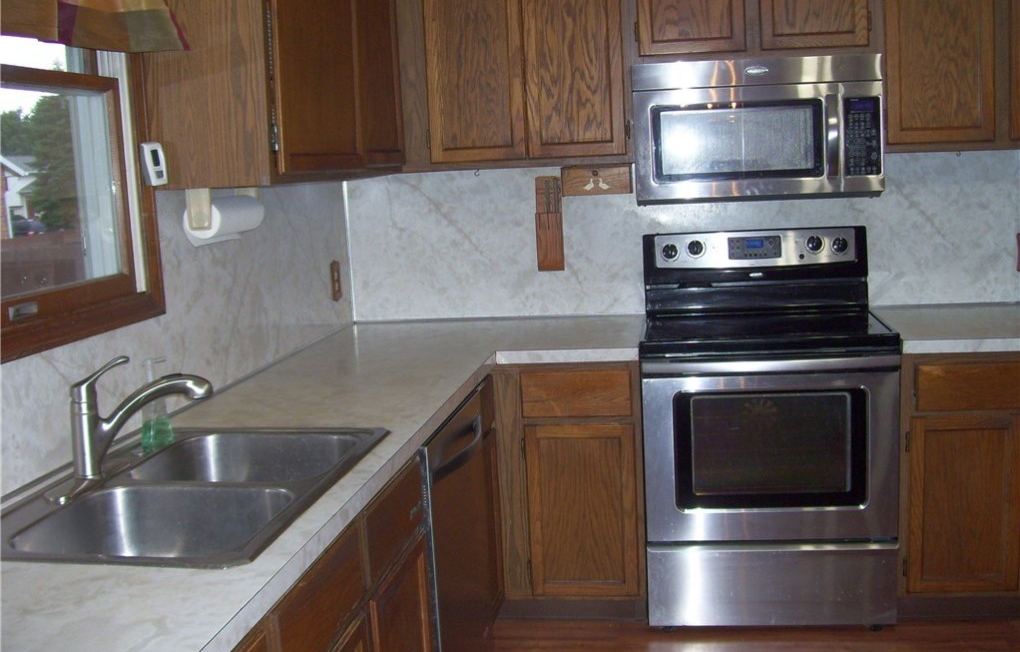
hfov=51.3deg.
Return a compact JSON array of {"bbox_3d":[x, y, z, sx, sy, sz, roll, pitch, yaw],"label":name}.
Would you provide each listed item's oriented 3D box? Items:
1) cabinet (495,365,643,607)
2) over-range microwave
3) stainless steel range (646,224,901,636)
[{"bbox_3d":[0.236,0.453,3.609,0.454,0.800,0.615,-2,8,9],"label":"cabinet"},{"bbox_3d":[0.793,-0.631,3.466,0.759,0.431,0.410,-2,8,9],"label":"over-range microwave"},{"bbox_3d":[0.824,0.302,3.470,0.759,1.200,0.660,-2,8,9],"label":"stainless steel range"}]

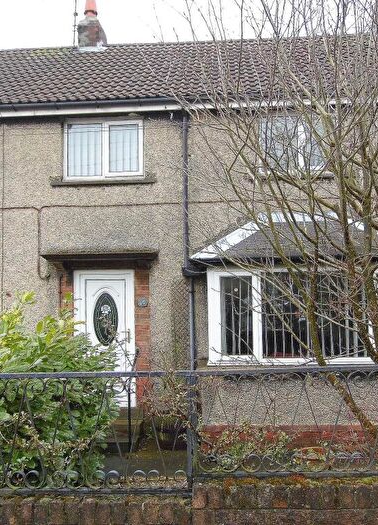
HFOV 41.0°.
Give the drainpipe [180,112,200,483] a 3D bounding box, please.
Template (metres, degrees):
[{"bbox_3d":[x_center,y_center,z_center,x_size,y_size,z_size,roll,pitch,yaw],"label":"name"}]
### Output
[{"bbox_3d":[0.007,0.245,7.700,0.200,5.164,0.130,-1,-4,3],"label":"drainpipe"}]

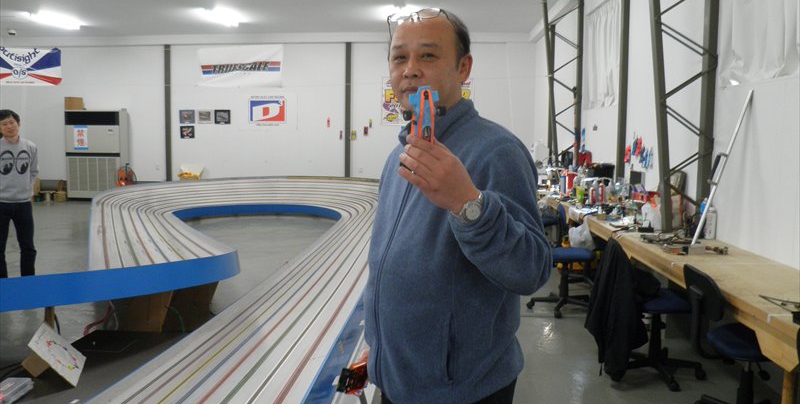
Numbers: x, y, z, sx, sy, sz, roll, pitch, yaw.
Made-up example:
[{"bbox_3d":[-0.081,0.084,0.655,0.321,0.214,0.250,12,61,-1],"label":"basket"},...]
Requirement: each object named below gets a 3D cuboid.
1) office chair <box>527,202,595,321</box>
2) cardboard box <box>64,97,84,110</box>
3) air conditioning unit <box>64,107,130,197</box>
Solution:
[{"bbox_3d":[1.316,0.466,5.257,0.580,0.840,0.560,0,6,-7],"label":"office chair"},{"bbox_3d":[-6.906,-2.082,13.729,0.360,0.300,0.260,1,6,3],"label":"cardboard box"},{"bbox_3d":[-6.461,-1.006,13.812,1.170,1.880,0.460,1,6,3],"label":"air conditioning unit"}]

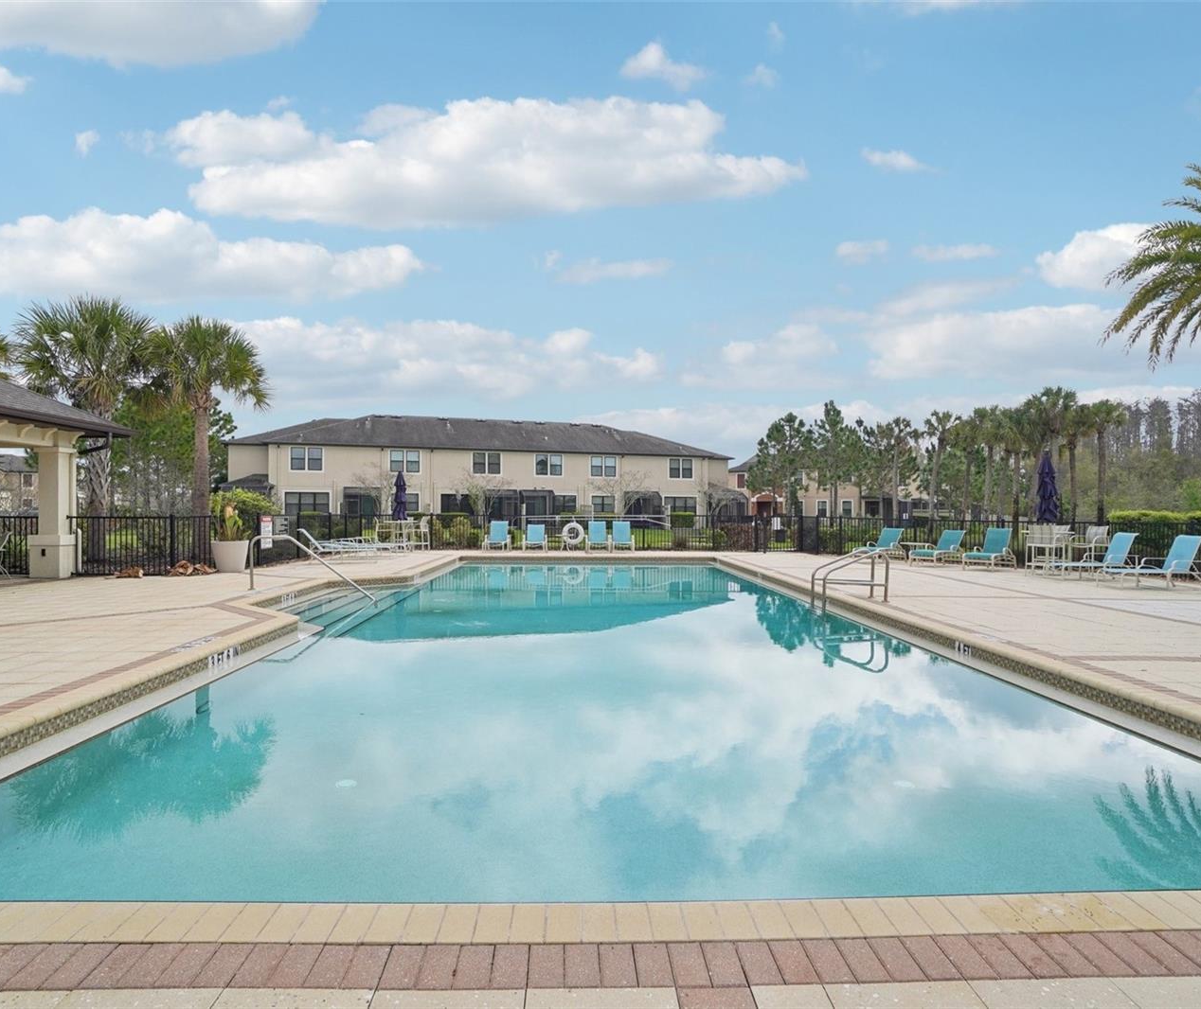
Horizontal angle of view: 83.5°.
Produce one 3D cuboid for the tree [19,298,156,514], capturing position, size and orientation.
[{"bbox_3d":[-13.861,-2.009,18.100,3.700,7.180,3.700,0,0,0],"label":"tree"}]

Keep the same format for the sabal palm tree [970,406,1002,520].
[{"bbox_3d":[22.391,-1.849,39.000,2.300,7.680,2.300,0,0,0],"label":"sabal palm tree"}]

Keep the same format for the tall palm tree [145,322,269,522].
[{"bbox_3d":[-10.290,-1.655,17.600,3.300,6.460,3.300,0,0,0],"label":"tall palm tree"}]

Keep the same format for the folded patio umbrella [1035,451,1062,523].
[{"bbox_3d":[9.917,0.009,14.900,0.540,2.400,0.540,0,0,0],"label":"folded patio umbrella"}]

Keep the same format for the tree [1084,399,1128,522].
[{"bbox_3d":[25.499,-1.689,34.000,2.400,7.260,2.400,0,0,0],"label":"tree"}]

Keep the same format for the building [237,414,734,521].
[{"bbox_3d":[-8.300,-2.366,53.300,36.000,8.500,14.000,0,0,-19],"label":"building"}]

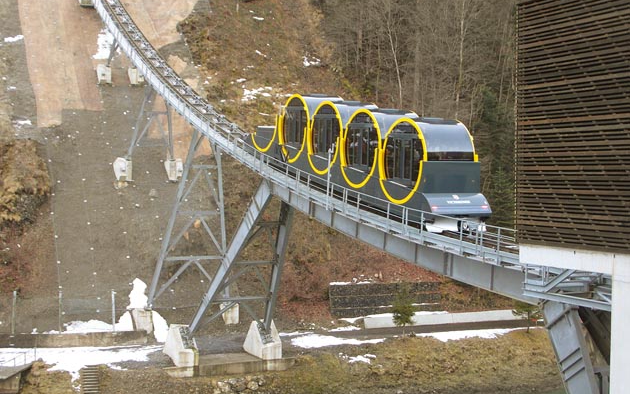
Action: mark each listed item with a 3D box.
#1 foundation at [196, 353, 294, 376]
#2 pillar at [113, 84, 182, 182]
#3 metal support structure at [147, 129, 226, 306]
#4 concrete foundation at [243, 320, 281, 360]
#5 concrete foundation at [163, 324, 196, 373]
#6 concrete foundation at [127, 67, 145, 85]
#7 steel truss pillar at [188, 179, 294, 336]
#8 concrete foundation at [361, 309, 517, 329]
[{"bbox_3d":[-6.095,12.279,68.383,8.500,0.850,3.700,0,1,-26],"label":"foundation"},{"bbox_3d":[-14.710,-5.641,84.362,6.400,8.900,2.200,0,19,-26],"label":"pillar"},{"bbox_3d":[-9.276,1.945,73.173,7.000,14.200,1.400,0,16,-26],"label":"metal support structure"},{"bbox_3d":[-3.932,10.527,69.067,1.650,2.750,3.700,0,1,-26],"label":"concrete foundation"},{"bbox_3d":[-9.552,10.686,66.907,1.650,3.000,3.800,0,1,-26],"label":"concrete foundation"},{"bbox_3d":[-18.470,-12.370,95.541,1.400,2.000,1.700,0,1,-26],"label":"concrete foundation"},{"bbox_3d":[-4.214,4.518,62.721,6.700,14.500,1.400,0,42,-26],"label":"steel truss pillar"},{"bbox_3d":[11.681,10.915,83.068,16.000,0.870,0.450,0,1,-23],"label":"concrete foundation"}]

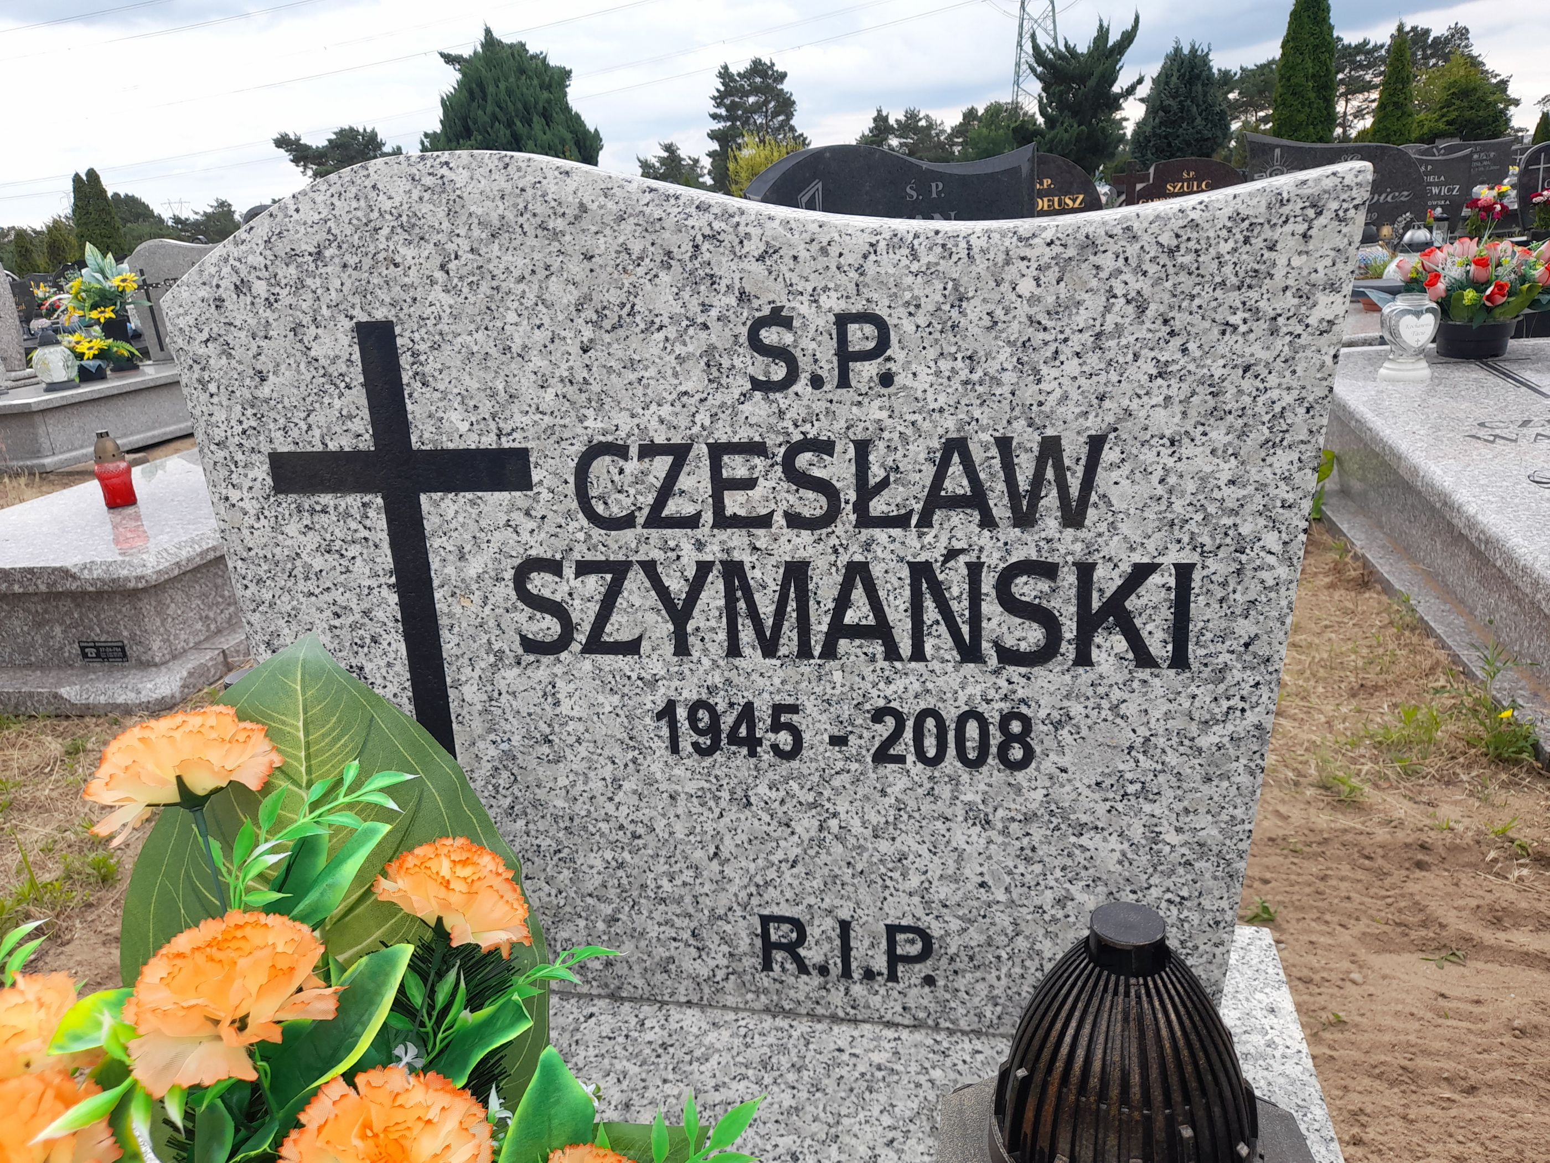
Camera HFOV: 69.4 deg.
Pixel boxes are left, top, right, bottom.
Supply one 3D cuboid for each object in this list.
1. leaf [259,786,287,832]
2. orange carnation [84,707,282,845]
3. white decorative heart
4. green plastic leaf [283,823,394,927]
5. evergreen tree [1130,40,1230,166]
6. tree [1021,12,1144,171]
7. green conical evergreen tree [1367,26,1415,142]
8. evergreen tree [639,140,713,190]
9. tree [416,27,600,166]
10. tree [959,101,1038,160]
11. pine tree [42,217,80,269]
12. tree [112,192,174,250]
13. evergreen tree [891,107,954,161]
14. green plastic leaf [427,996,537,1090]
[{"bbox_3d":[-0.225,0.103,0.502,0.010,0.025,0.006,32,11,3],"label":"leaf"},{"bbox_3d":[-0.265,0.084,0.500,0.086,0.055,0.080,-14,10,-29],"label":"orange carnation"},{"bbox_3d":[1.486,-0.579,2.600,0.092,0.088,0.012,0,19,13],"label":"white decorative heart"},{"bbox_3d":[-0.204,0.137,0.525,0.026,0.068,0.014,47,9,16],"label":"green plastic leaf"},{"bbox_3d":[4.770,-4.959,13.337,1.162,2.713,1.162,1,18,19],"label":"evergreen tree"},{"bbox_3d":[3.526,-4.787,12.689,1.313,2.966,1.313,0,17,16],"label":"tree"},{"bbox_3d":[8.664,-6.197,15.746,0.662,3.031,0.662,4,19,28],"label":"green conical evergreen tree"},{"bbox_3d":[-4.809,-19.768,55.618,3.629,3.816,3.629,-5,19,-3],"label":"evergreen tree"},{"bbox_3d":[-4.106,-7.110,18.617,2.882,3.811,2.882,-7,19,-10],"label":"tree"},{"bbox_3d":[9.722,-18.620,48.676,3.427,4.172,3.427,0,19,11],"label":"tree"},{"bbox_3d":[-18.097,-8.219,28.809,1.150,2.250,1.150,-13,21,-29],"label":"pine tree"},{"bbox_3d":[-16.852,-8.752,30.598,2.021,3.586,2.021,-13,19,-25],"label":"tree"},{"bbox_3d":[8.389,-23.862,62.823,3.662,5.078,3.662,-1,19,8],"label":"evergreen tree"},{"bbox_3d":[-0.139,0.215,0.520,0.066,0.020,0.034,-32,67,-24],"label":"green plastic leaf"}]

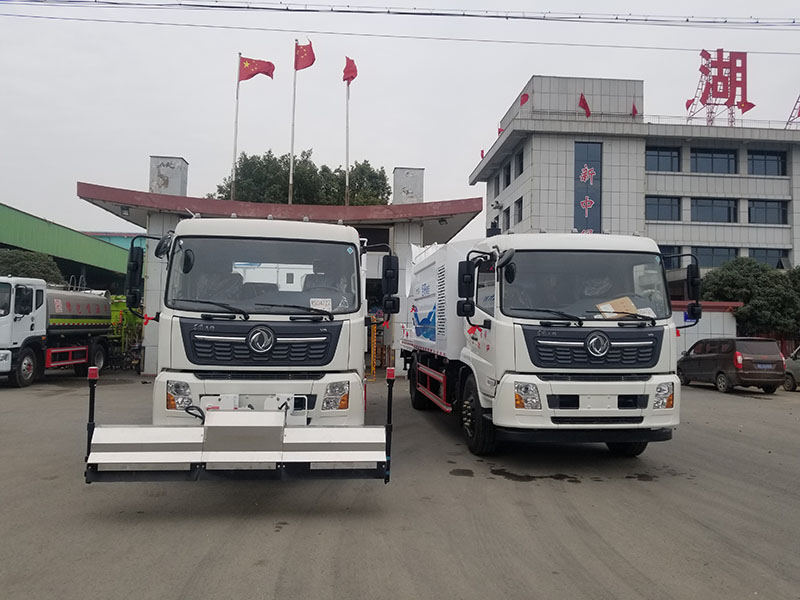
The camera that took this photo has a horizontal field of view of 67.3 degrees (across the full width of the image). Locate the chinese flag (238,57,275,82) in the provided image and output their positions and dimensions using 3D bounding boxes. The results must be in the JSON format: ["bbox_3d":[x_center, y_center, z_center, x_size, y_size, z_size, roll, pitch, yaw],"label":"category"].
[{"bbox_3d":[-5.378,-8.669,22.600,1.380,0.960,0.300,1,-3,12],"label":"chinese flag"}]

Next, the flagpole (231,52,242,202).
[{"bbox_3d":[-6.178,-6.365,22.666,0.120,6.024,0.120,2,-3,-4],"label":"flagpole"}]

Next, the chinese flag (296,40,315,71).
[{"bbox_3d":[-3.541,-9.077,22.400,0.950,1.100,0.400,0,-3,30],"label":"chinese flag"}]

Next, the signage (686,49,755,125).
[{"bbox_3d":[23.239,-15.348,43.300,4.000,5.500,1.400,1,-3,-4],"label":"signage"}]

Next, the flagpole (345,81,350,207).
[{"bbox_3d":[-1.951,-6.236,22.670,0.120,5.860,0.120,1,-3,-4],"label":"flagpole"}]

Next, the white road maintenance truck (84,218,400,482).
[{"bbox_3d":[-1.892,0.665,10.088,2.900,3.100,9.000,1,-3,-5],"label":"white road maintenance truck"}]

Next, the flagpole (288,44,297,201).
[{"bbox_3d":[-4.014,-6.553,22.653,0.120,6.595,0.120,2,-3,-4],"label":"flagpole"}]

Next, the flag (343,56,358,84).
[{"bbox_3d":[-1.829,-8.516,22.200,0.500,0.980,0.750,3,-3,-41],"label":"flag"}]

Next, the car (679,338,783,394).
[{"bbox_3d":[10.558,2.086,20.041,1.680,1.700,4.350,1,-3,-8],"label":"car"}]

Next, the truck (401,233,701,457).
[{"bbox_3d":[1.841,0.792,11.634,2.700,3.120,8.700,1,-3,-7],"label":"truck"}]

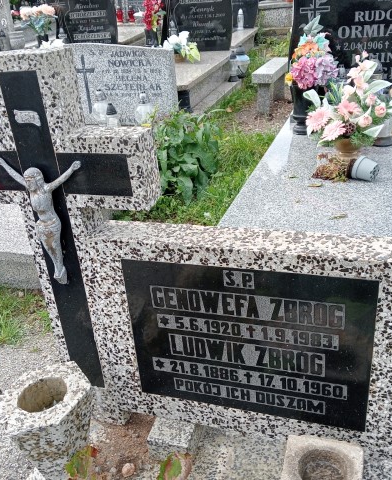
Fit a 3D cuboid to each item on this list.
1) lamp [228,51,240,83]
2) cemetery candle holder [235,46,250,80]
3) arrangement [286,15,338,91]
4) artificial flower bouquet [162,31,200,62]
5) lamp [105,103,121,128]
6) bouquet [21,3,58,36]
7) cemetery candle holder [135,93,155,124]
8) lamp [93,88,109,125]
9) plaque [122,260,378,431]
[{"bbox_3d":[0.423,-1.998,5.928,0.125,0.325,0.125,4,27,18],"label":"lamp"},{"bbox_3d":[0.555,-2.131,6.165,0.170,0.335,0.170,4,27,18],"label":"cemetery candle holder"},{"bbox_3d":[0.651,-1.052,2.898,0.270,0.400,0.240,4,27,18],"label":"arrangement"},{"bbox_3d":[-0.166,-2.211,5.925,0.380,0.330,0.290,4,27,19],"label":"artificial flower bouquet"},{"bbox_3d":[-0.623,-0.907,3.808,0.085,0.195,0.085,4,27,19],"label":"lamp"},{"bbox_3d":[-1.751,-2.464,5.800,0.380,0.320,0.300,4,27,18],"label":"bouquet"},{"bbox_3d":[-0.397,-0.979,3.891,0.136,0.273,0.136,4,27,19],"label":"cemetery candle holder"},{"bbox_3d":[-0.757,-1.063,4.149,0.125,0.290,0.125,4,27,18],"label":"lamp"},{"bbox_3d":[0.120,0.253,1.272,0.595,0.426,0.030,4,27,18],"label":"plaque"}]

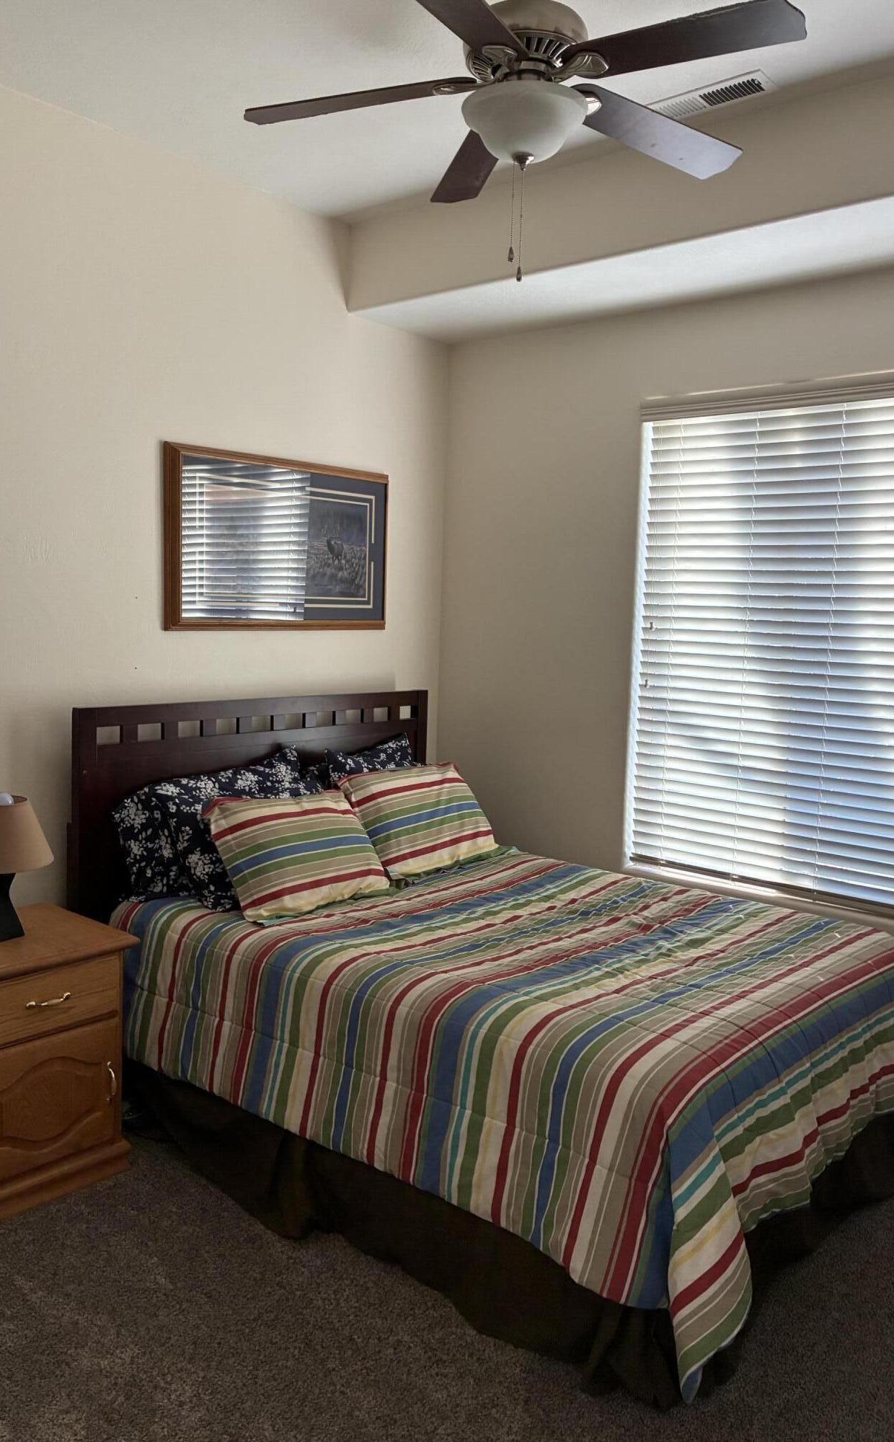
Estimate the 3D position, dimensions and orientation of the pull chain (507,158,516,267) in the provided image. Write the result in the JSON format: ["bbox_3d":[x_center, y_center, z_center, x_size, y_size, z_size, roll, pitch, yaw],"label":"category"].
[{"bbox_3d":[0.156,-1.196,2.544,0.016,0.241,0.016,7,8,40],"label":"pull chain"}]

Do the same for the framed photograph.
[{"bbox_3d":[-0.594,-0.647,4.010,0.028,0.620,1.067,7,8,40],"label":"framed photograph"}]

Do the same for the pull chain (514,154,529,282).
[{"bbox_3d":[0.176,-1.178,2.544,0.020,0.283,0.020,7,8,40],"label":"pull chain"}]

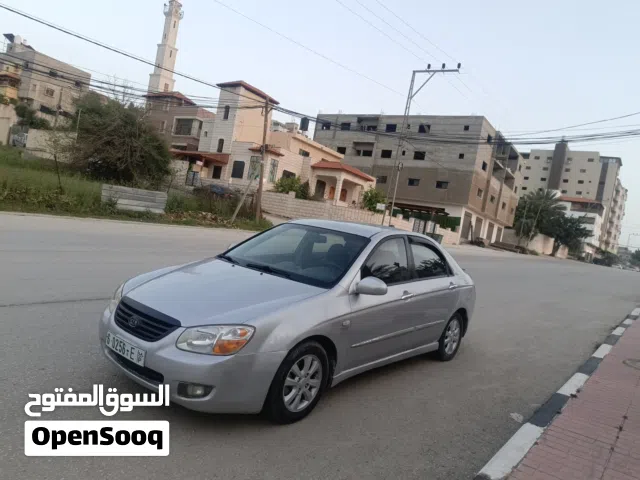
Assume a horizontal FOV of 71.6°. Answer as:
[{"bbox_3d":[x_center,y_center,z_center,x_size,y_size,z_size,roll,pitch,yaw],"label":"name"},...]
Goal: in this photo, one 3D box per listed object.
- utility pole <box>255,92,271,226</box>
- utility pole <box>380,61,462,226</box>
[{"bbox_3d":[-3.404,-4.748,26.500,0.300,7.590,0.300,4,-1,35],"label":"utility pole"},{"bbox_3d":[7.668,-6.783,34.371,3.600,13.100,0.600,11,2,35],"label":"utility pole"}]

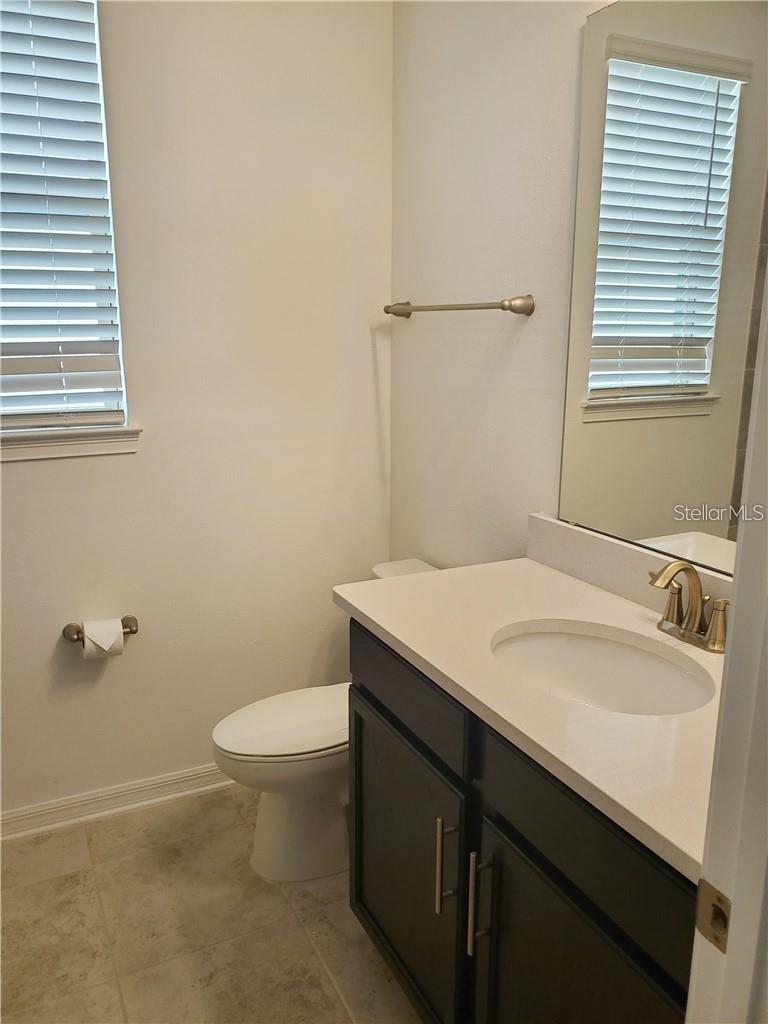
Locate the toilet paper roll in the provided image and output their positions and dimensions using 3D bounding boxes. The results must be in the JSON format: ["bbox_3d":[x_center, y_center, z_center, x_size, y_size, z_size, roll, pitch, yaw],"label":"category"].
[{"bbox_3d":[-0.824,0.373,2.256,0.105,0.105,0.105,-6,14,-26],"label":"toilet paper roll"}]

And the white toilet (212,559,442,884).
[{"bbox_3d":[-0.124,0.606,2.210,0.742,0.762,0.449,-6,14,-26],"label":"white toilet"}]

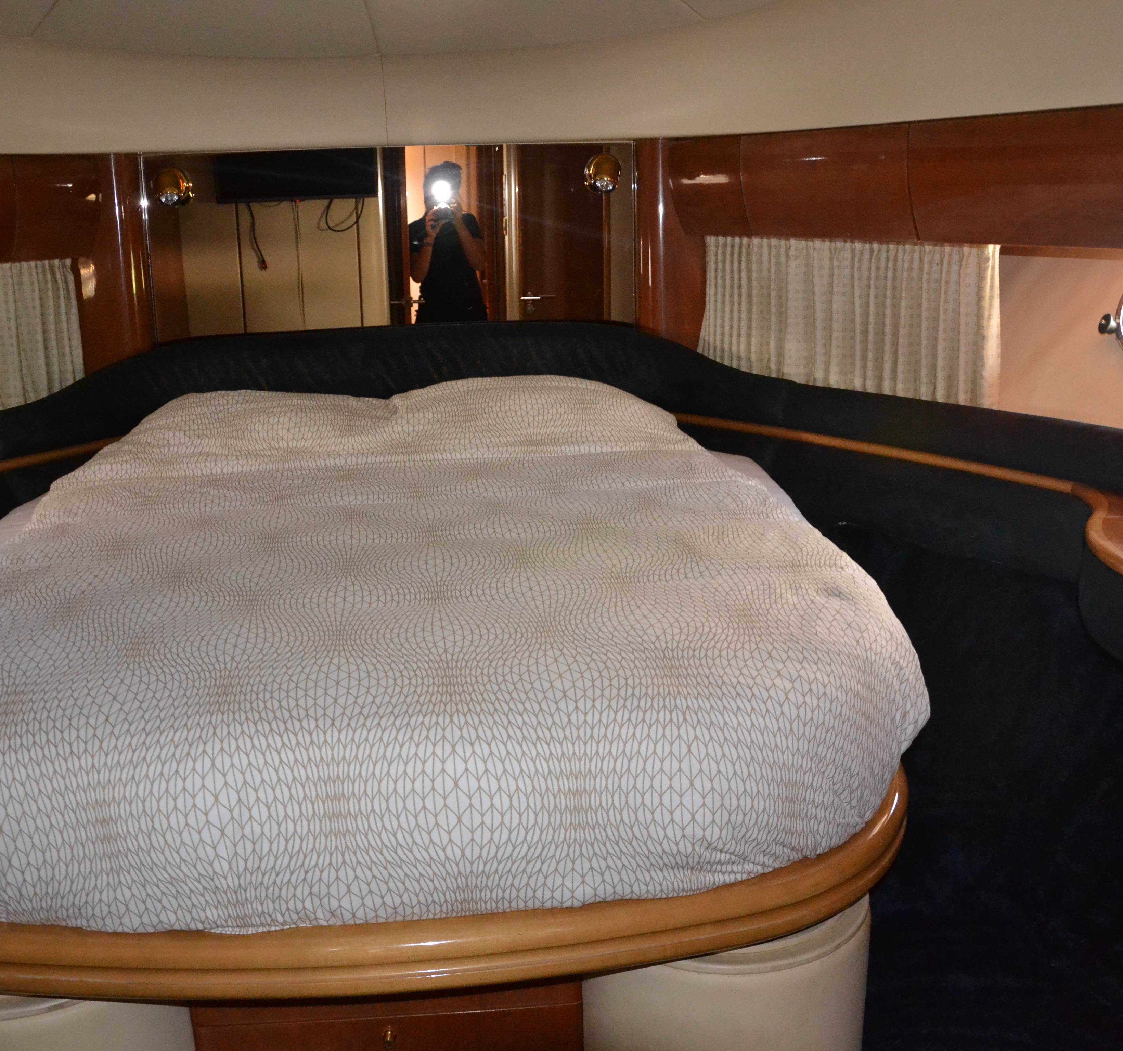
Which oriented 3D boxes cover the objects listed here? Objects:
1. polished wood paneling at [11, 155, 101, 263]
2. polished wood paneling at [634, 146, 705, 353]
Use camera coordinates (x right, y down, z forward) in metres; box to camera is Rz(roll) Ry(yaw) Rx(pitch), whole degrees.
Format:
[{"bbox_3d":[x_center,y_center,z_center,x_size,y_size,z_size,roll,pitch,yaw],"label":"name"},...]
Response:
[{"bbox_3d":[-1.179,-0.743,2.766,0.070,0.236,0.200,12,21,41],"label":"polished wood paneling"},{"bbox_3d":[0.280,-0.714,3.011,0.180,0.510,0.090,1,16,9],"label":"polished wood paneling"}]

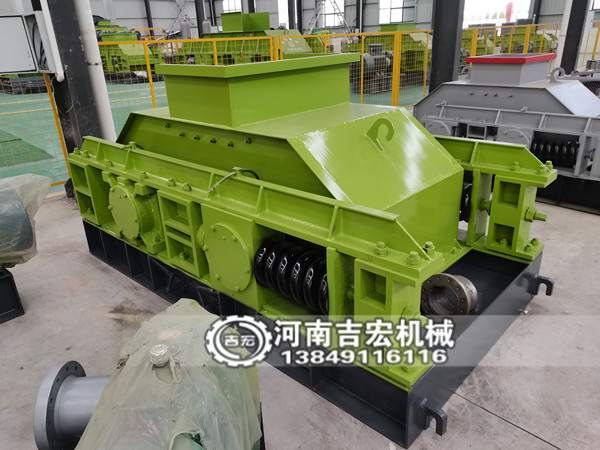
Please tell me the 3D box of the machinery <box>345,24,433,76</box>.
[{"bbox_3d":[2.990,-5.445,14.248,1.700,1.620,3.400,-21,29,-37],"label":"machinery"}]

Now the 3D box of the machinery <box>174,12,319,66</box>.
[{"bbox_3d":[-1.342,-4.116,11.094,3.450,1.970,2.000,17,30,39],"label":"machinery"}]

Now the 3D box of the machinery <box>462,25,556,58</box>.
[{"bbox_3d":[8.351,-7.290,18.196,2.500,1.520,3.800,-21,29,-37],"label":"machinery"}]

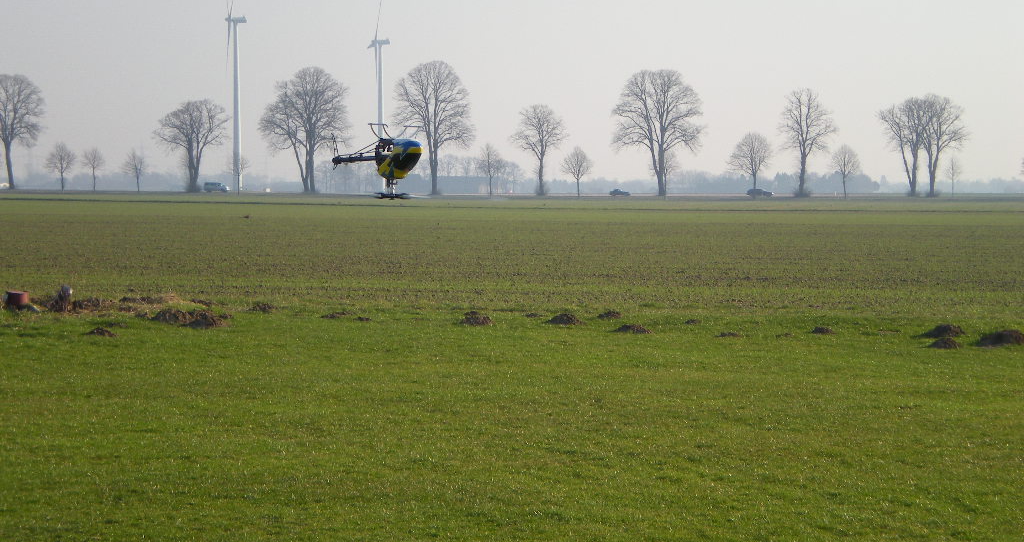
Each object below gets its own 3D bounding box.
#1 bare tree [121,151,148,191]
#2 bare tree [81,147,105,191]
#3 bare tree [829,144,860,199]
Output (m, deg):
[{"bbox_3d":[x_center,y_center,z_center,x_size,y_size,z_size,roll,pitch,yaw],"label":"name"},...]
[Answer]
[{"bbox_3d":[-73.660,-19.560,658.000,5.070,8.290,4.920,0,1,0],"label":"bare tree"},{"bbox_3d":[-82.050,-19.860,660.000,4.600,8.610,4.460,0,1,0],"label":"bare tree"},{"bbox_3d":[59.640,-17.820,604.000,5.550,9.670,5.390,0,1,0],"label":"bare tree"}]

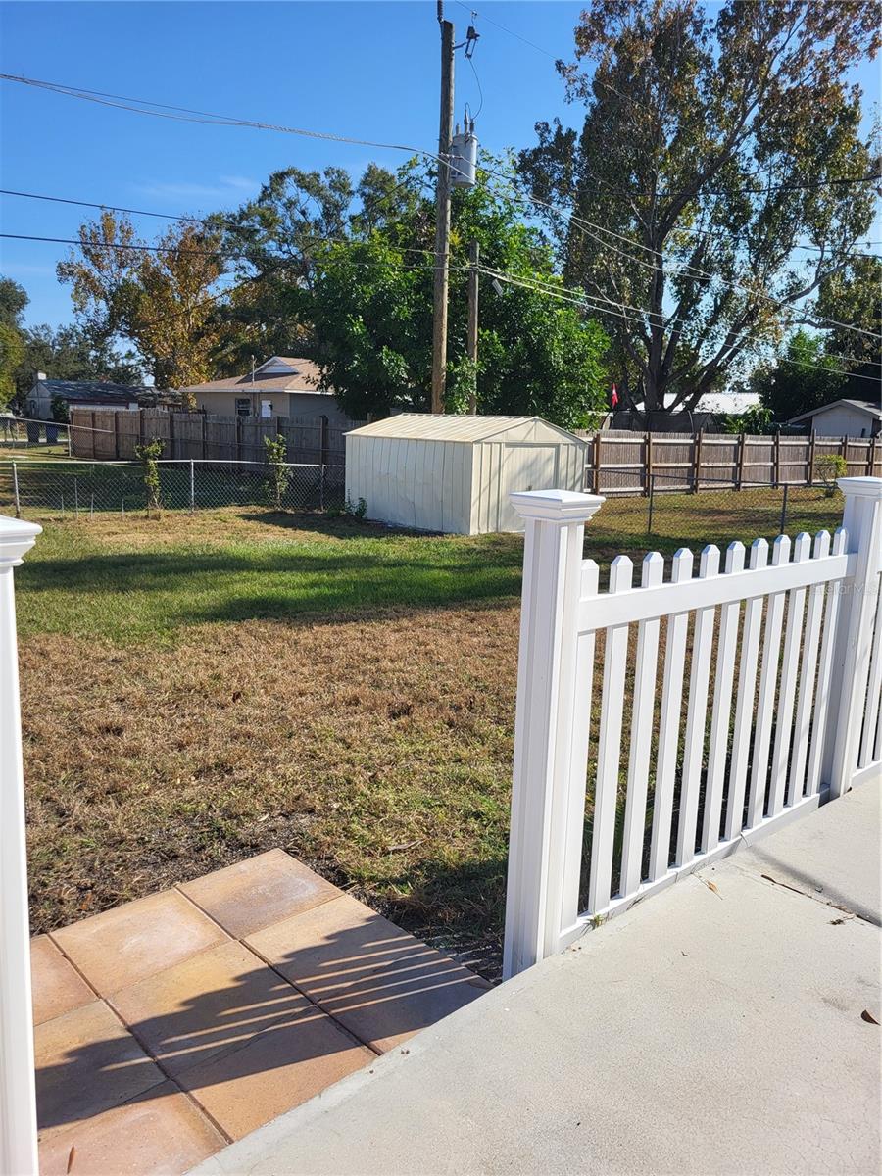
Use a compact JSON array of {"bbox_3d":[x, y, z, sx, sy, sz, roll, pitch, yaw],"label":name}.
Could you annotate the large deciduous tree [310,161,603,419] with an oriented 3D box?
[{"bbox_3d":[0.294,-7.419,25.092,8.627,8.910,7.764,2,10,0],"label":"large deciduous tree"}]

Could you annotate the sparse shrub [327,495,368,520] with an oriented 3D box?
[{"bbox_3d":[-1.911,-1.695,18.167,0.836,0.496,0.550,2,10,0],"label":"sparse shrub"}]

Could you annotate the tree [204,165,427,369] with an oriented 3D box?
[{"bbox_3d":[-5.879,-12.797,41.444,10.679,13.199,9.611,2,10,0],"label":"tree"}]

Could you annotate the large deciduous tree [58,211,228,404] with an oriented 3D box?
[{"bbox_3d":[-14.904,-12.828,44.539,8.547,11.574,8.120,2,10,0],"label":"large deciduous tree"}]

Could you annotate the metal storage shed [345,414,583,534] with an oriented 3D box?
[{"bbox_3d":[0.437,-2.409,17.936,3.099,2.141,4.016,-6,13,-40],"label":"metal storage shed"}]

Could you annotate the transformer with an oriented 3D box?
[{"bbox_3d":[0.563,-9.777,19.902,0.596,1.374,0.600,2,10,0],"label":"transformer"}]

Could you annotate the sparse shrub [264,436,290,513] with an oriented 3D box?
[{"bbox_3d":[-3.584,-2.525,19.291,0.604,1.626,0.543,2,10,0],"label":"sparse shrub"}]

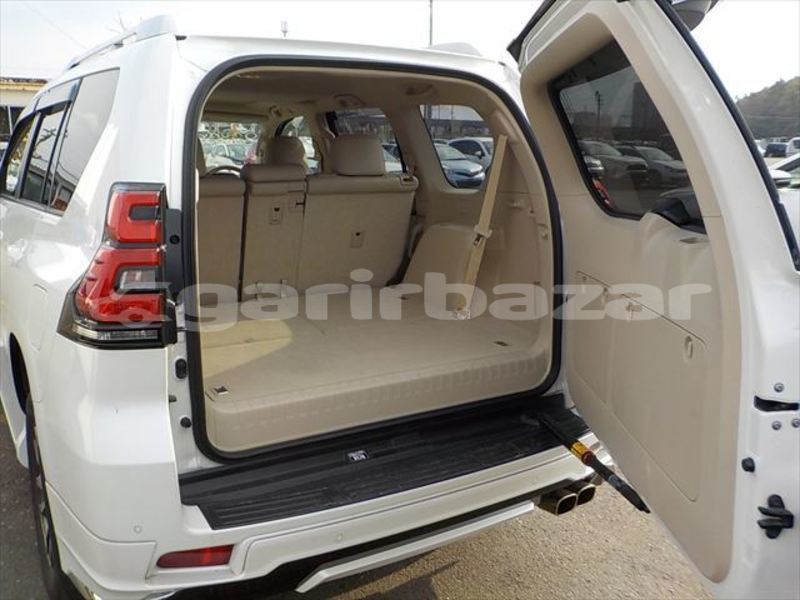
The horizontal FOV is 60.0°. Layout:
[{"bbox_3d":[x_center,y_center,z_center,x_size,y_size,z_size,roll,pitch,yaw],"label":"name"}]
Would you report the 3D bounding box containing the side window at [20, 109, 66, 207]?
[{"bbox_3d":[-1.410,-0.567,2.752,0.030,0.400,0.860,14,3,-34],"label":"side window"}]

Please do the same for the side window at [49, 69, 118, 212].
[{"bbox_3d":[-0.950,-0.460,2.054,0.030,0.420,0.600,14,3,-35],"label":"side window"}]

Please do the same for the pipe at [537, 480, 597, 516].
[{"bbox_3d":[0.546,0.645,2.330,0.165,0.070,0.140,-7,15,-30],"label":"pipe"}]

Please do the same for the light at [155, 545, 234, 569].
[{"bbox_3d":[-0.492,0.615,1.667,0.185,0.052,0.035,-4,14,-18],"label":"light"}]

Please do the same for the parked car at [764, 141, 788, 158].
[{"bbox_3d":[31.415,-12.474,57.849,1.700,1.500,4.200,5,14,20],"label":"parked car"}]

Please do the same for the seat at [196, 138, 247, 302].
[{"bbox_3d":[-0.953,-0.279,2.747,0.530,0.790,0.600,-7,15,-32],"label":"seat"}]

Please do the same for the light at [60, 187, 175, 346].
[{"bbox_3d":[-0.666,-0.082,1.601,0.225,0.372,0.270,-7,15,-32],"label":"light"}]

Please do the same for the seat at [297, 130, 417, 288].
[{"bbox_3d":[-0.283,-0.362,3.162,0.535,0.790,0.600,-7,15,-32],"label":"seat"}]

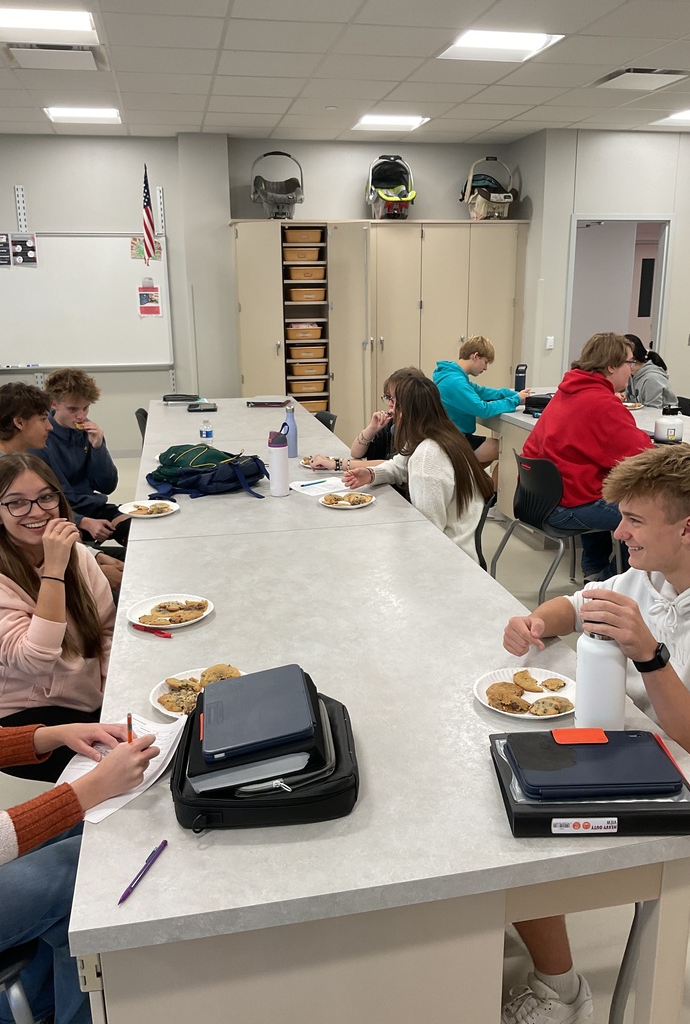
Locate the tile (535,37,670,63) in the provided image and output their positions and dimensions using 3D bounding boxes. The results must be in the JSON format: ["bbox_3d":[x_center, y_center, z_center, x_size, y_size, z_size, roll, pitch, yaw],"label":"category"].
[{"bbox_3d":[1.450,-2.658,4.937,0.605,0.020,0.605,-3,15,-11],"label":"tile"}]

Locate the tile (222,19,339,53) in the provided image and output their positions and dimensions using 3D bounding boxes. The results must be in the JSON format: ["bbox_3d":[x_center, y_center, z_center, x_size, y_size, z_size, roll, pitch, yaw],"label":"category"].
[{"bbox_3d":[-0.344,-2.560,4.610,0.603,0.022,0.603,-3,15,-11],"label":"tile"}]

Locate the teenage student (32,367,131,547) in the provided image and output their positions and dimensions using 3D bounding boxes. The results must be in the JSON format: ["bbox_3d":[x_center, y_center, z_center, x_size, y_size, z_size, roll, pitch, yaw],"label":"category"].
[{"bbox_3d":[-1.056,0.005,3.738,0.730,1.260,0.490,6,16,22],"label":"teenage student"}]

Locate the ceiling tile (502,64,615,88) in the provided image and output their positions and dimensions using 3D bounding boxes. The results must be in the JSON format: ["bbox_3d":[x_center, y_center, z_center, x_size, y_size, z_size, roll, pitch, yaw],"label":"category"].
[{"bbox_3d":[1.334,-2.809,5.515,0.605,0.020,0.605,-4,15,-11],"label":"ceiling tile"}]

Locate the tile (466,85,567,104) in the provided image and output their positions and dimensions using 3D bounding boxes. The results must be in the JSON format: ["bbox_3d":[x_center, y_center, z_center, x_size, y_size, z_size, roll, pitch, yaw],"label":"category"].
[{"bbox_3d":[1.213,-2.962,6.093,0.605,0.020,0.605,-4,15,-11],"label":"tile"}]

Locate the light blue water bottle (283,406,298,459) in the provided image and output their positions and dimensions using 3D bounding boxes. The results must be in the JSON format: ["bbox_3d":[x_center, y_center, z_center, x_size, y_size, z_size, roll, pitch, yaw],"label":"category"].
[{"bbox_3d":[-0.260,-0.387,4.141,0.064,0.248,0.064,-3,15,-11],"label":"light blue water bottle"}]

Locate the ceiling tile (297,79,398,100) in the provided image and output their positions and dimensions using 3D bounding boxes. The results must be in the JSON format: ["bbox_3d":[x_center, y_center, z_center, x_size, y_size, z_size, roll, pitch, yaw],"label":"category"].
[{"bbox_3d":[0.015,-2.890,5.864,0.605,0.020,0.605,-3,15,-11],"label":"ceiling tile"}]

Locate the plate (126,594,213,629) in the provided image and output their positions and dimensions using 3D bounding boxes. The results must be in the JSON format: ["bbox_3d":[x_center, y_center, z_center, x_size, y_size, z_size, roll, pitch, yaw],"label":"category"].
[{"bbox_3d":[-0.445,0.258,2.186,0.222,0.021,0.222,-1,15,0],"label":"plate"}]

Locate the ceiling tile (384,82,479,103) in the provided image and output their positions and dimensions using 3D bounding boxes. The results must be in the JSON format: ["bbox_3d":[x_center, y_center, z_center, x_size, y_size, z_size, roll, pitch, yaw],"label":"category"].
[{"bbox_3d":[0.613,-2.926,5.978,0.605,0.020,0.605,-3,15,-11],"label":"ceiling tile"}]

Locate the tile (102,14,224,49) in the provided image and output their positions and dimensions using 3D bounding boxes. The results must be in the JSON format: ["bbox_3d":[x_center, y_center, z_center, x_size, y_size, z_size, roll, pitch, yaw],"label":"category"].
[{"bbox_3d":[-0.942,-2.524,4.497,0.603,0.022,0.603,-3,15,-11],"label":"tile"}]

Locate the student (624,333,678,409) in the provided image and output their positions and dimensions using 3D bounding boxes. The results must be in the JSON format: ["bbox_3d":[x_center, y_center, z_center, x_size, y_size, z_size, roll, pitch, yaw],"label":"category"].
[{"bbox_3d":[2.157,-0.640,6.112,0.720,1.240,0.470,-3,15,-8],"label":"student"}]

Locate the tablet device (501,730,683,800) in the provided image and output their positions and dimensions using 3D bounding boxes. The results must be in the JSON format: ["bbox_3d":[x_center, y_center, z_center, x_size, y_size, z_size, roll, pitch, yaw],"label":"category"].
[{"bbox_3d":[0.416,0.426,1.458,0.252,0.025,0.192,-1,9,-1],"label":"tablet device"}]

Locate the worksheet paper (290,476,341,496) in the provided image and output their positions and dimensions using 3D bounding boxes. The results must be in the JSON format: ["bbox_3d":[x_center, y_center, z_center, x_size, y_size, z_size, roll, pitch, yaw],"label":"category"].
[{"bbox_3d":[-0.069,-0.113,3.685,0.279,0.004,0.216,-9,17,-30],"label":"worksheet paper"}]

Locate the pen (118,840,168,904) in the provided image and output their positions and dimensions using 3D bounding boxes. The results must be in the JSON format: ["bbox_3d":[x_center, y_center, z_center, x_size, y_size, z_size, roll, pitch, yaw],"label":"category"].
[{"bbox_3d":[-0.291,0.520,1.241,0.012,0.011,0.146,4,15,15],"label":"pen"}]

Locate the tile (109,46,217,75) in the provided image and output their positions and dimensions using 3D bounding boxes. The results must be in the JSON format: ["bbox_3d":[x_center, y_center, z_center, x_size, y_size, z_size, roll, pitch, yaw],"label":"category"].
[{"bbox_3d":[-1.060,-2.677,5.075,0.603,0.022,0.603,-3,15,-11],"label":"tile"}]

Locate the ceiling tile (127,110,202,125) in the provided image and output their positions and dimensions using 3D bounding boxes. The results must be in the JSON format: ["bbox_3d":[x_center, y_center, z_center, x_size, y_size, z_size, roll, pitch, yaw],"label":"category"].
[{"bbox_3d":[-1.417,-3.134,6.809,0.603,0.022,0.603,-3,15,-11],"label":"ceiling tile"}]

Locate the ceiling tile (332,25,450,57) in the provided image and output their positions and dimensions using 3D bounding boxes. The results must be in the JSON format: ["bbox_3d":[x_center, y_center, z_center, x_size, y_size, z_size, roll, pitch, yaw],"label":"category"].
[{"bbox_3d":[0.259,-2.583,4.707,0.605,0.020,0.605,-4,15,-11],"label":"ceiling tile"}]

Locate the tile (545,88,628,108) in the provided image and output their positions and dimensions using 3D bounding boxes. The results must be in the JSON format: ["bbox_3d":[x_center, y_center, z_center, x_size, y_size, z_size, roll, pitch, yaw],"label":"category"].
[{"bbox_3d":[1.811,-2.999,6.208,0.605,0.020,0.605,-4,15,-11],"label":"tile"}]

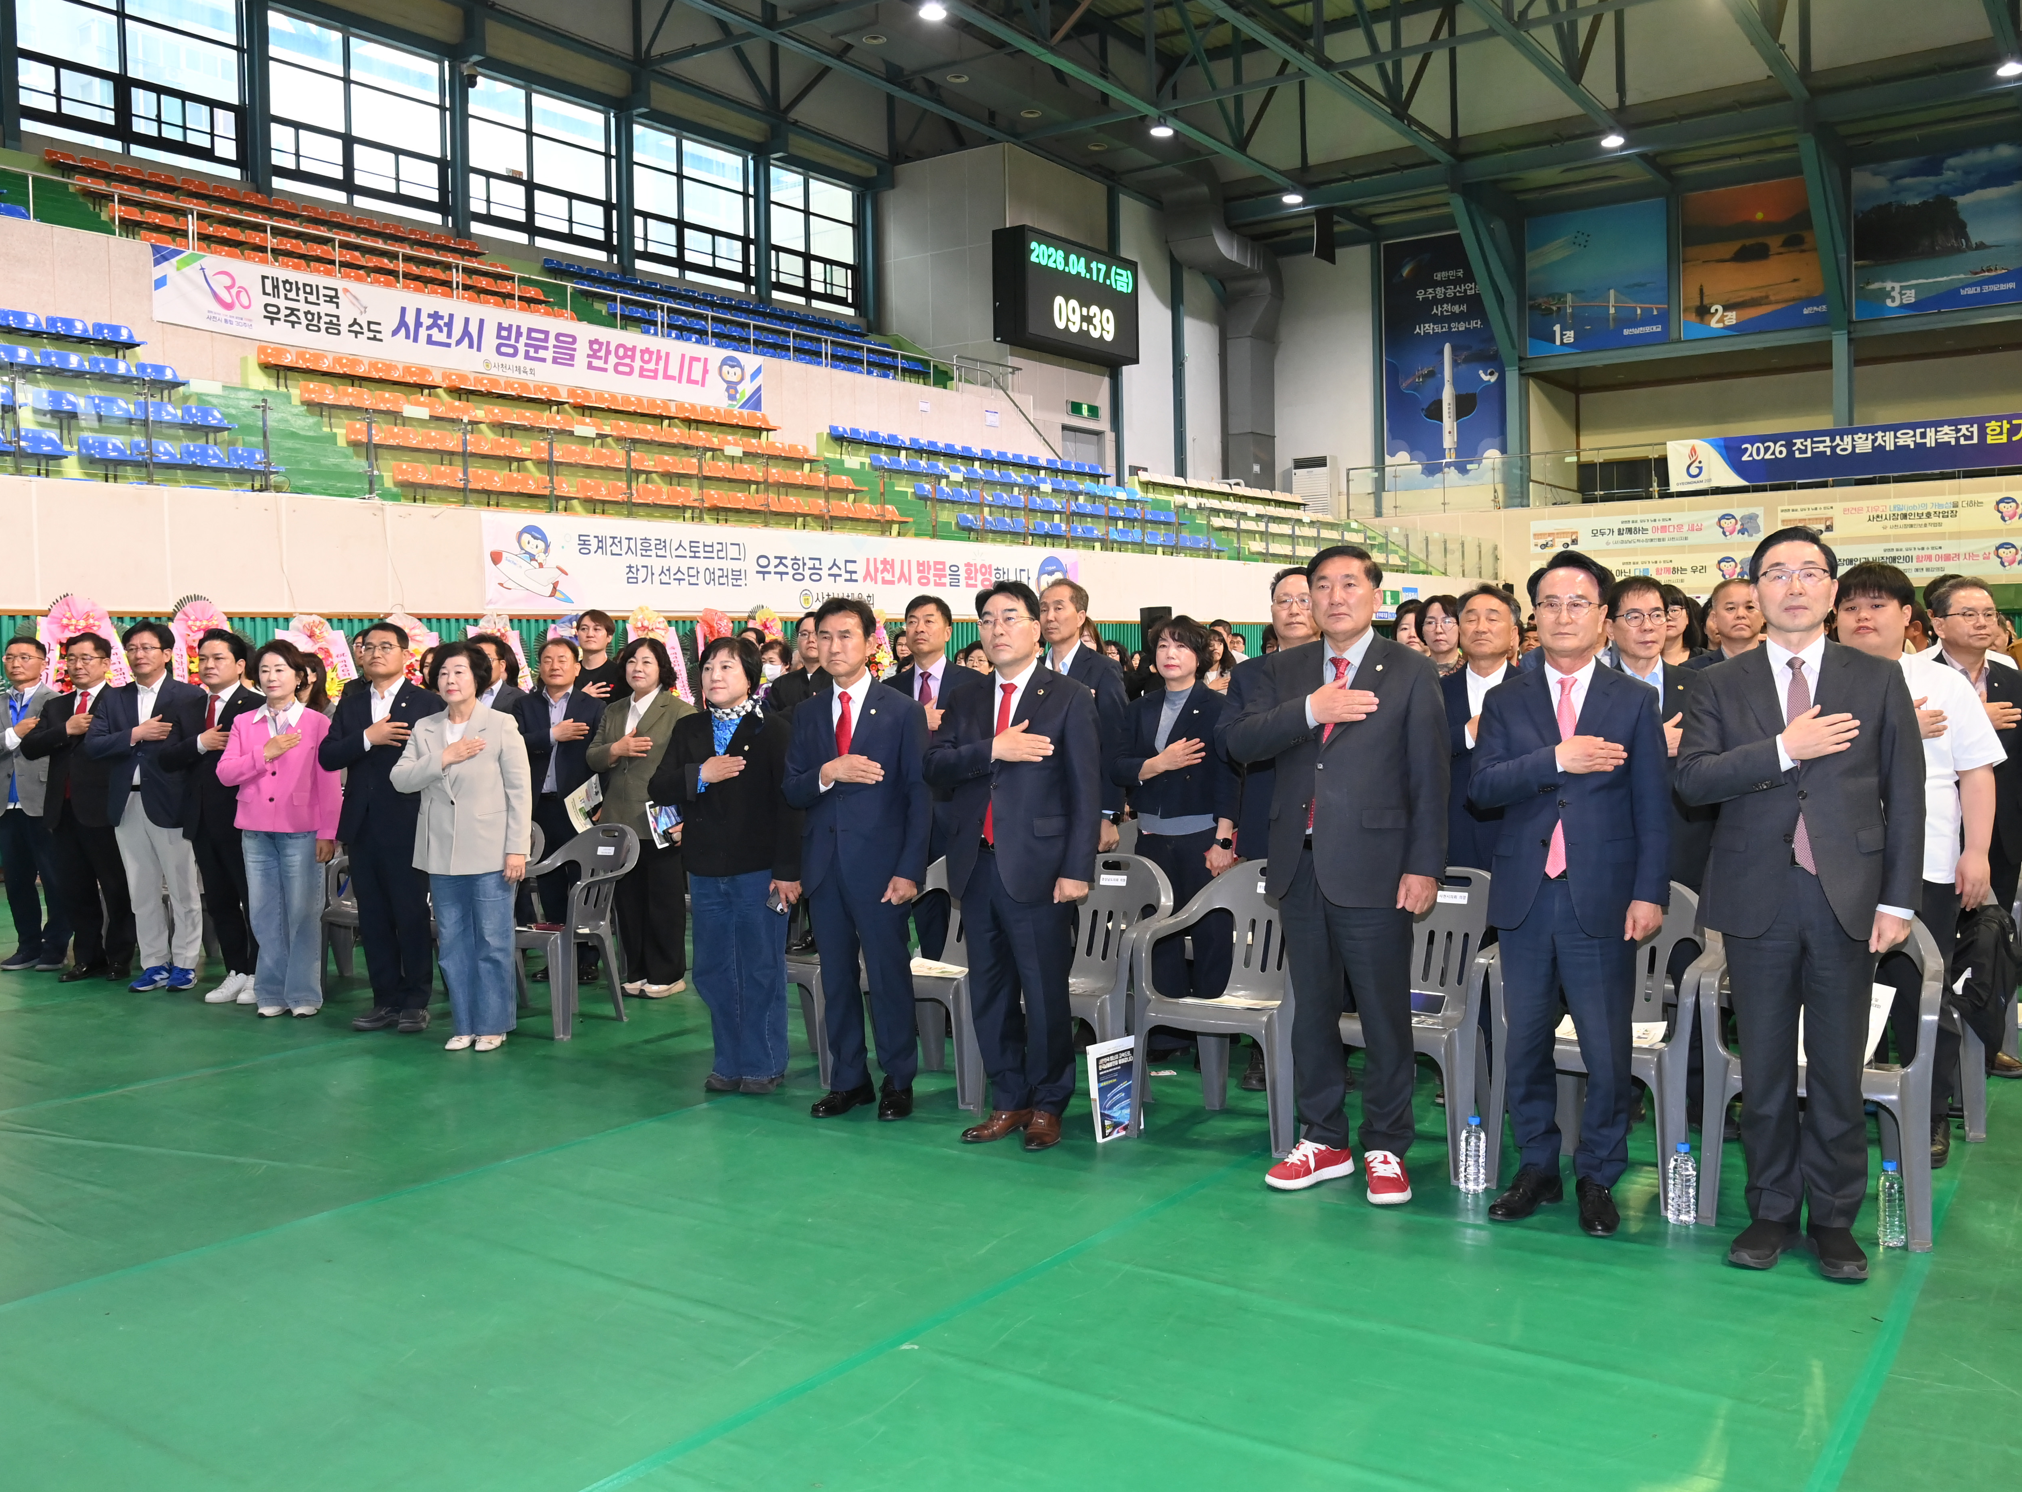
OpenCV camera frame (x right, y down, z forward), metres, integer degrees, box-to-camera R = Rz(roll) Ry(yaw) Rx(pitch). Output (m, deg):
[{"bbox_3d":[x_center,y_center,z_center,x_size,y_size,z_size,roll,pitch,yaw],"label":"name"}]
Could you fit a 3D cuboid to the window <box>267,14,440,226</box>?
[{"bbox_3d":[-10.901,-10.471,25.120,0.200,2.863,3.119,1,4,38],"label":"window"}]

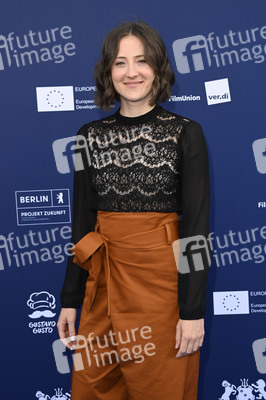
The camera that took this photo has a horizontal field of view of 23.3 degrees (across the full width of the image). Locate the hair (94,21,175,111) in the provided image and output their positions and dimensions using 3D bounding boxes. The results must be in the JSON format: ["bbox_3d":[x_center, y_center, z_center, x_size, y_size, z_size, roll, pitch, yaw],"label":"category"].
[{"bbox_3d":[0.004,-0.413,1.980,0.243,0.266,0.225,-4,6,2],"label":"hair"}]

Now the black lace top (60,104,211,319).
[{"bbox_3d":[0.000,0.051,2.022,0.482,0.685,0.270,-2,6,12],"label":"black lace top"}]

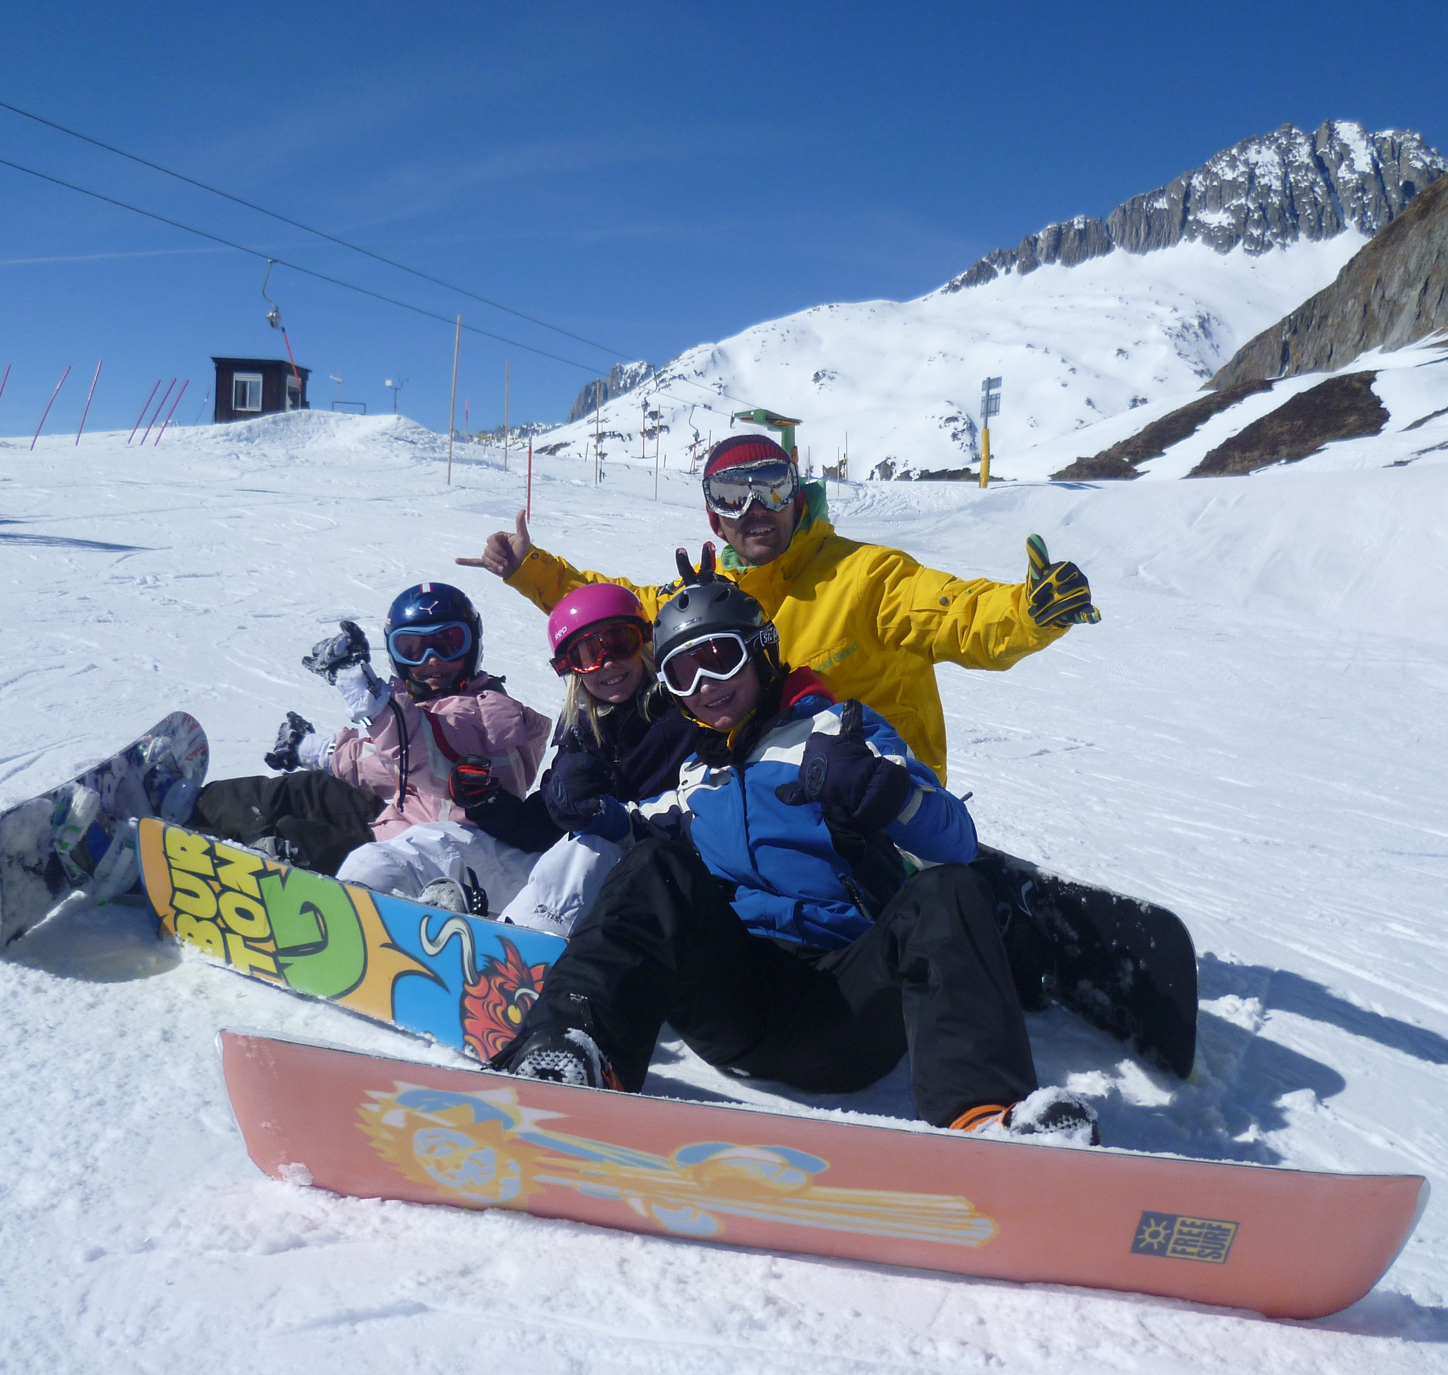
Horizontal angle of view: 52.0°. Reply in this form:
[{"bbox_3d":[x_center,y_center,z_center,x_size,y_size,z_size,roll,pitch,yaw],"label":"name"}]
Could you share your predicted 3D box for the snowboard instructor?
[{"bbox_3d":[0.113,0.021,2.900,1.220,1.030,0.680,3,4,17],"label":"snowboard instructor"}]

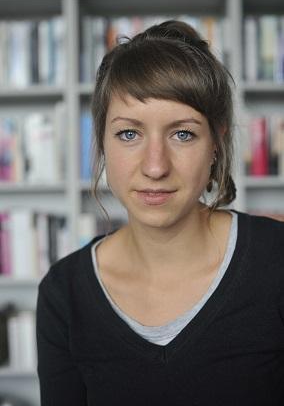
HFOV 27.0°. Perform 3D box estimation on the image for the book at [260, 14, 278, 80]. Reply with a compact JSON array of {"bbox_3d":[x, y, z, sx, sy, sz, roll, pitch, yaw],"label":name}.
[{"bbox_3d":[0.423,-0.520,2.040,0.054,0.220,0.155,-1,0,0],"label":"book"}]

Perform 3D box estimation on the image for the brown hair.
[{"bbox_3d":[0.029,-0.110,0.800,0.192,0.275,0.230,-1,0,7],"label":"brown hair"}]

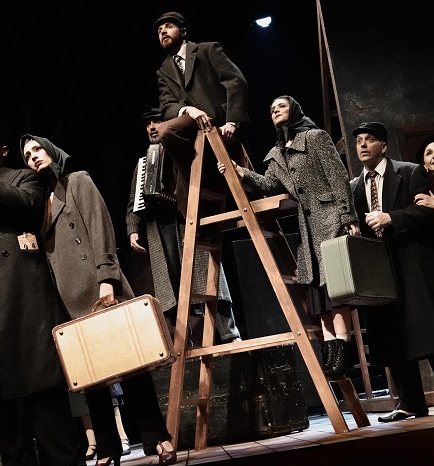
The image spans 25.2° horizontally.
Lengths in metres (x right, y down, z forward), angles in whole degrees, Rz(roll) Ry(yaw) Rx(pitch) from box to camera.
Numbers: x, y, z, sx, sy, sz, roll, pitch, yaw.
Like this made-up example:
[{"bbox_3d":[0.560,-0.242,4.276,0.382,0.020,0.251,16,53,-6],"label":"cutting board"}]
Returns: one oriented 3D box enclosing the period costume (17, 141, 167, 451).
[{"bbox_3d":[-0.604,0.309,4.864,0.524,1.736,0.446,-17,-10,12],"label":"period costume"}]

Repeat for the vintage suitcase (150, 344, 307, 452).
[{"bbox_3d":[0.022,1.141,6.618,1.077,0.567,0.553,-9,-10,-3],"label":"vintage suitcase"}]

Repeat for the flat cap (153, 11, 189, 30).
[{"bbox_3d":[-0.276,-1.281,5.900,0.200,0.120,0.260,-17,-8,41],"label":"flat cap"}]

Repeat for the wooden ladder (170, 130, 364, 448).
[{"bbox_3d":[0.143,0.292,5.635,1.106,1.824,0.446,-14,-11,23],"label":"wooden ladder"}]

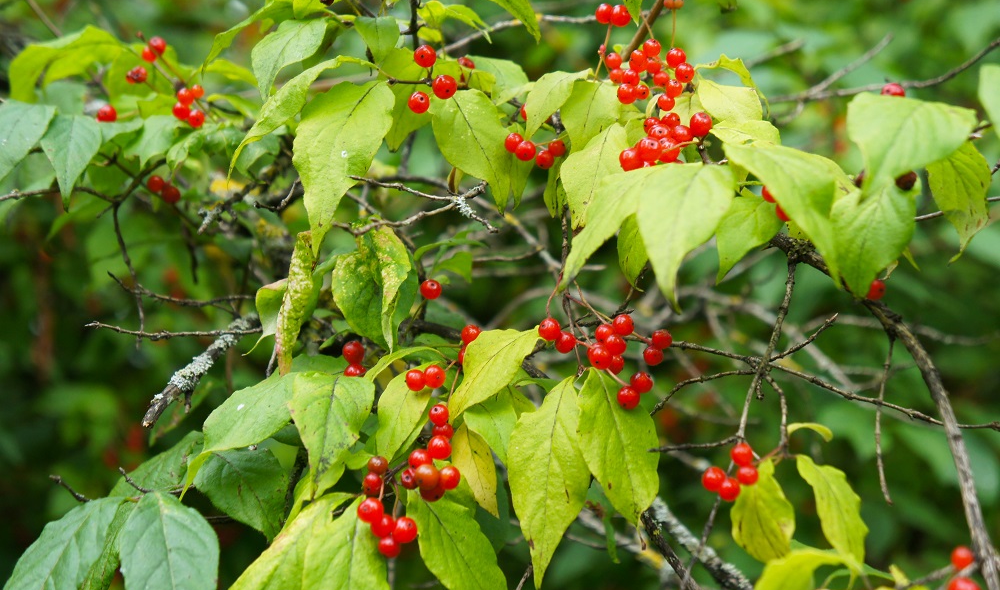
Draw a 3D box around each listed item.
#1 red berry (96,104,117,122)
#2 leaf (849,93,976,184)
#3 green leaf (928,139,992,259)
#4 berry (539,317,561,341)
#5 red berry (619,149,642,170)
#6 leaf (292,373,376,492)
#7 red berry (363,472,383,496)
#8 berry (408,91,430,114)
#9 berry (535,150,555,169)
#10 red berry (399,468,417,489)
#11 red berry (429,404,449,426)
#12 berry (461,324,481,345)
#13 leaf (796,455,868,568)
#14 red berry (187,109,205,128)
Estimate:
[{"bbox_3d":[-0.155,-0.072,0.900,0.008,0.008,0.008,0,10,0],"label":"red berry"},{"bbox_3d":[0.129,-0.048,0.720,0.037,0.014,0.053,21,50,20],"label":"leaf"},{"bbox_3d":[0.173,-0.037,0.858,0.025,0.049,0.011,-4,-18,0],"label":"green leaf"},{"bbox_3d":[0.017,0.012,0.780,0.008,0.008,0.008,0,8,0],"label":"berry"},{"bbox_3d":[0.046,-0.048,0.800,0.009,0.009,0.009,0,7,0],"label":"red berry"},{"bbox_3d":[-0.061,0.051,0.830,0.031,0.016,0.058,12,52,0],"label":"leaf"},{"bbox_3d":[-0.045,0.067,0.805,0.007,0.008,0.007,0,10,0],"label":"red berry"},{"bbox_3d":[-0.028,-0.068,0.800,0.008,0.008,0.008,0,10,0],"label":"berry"},{"bbox_3d":[0.017,-0.051,0.860,0.008,0.008,0.008,0,8,0],"label":"berry"},{"bbox_3d":[-0.033,0.067,0.835,0.008,0.008,0.008,0,8,0],"label":"red berry"},{"bbox_3d":[-0.022,0.042,0.800,0.007,0.008,0.007,0,10,0],"label":"red berry"},{"bbox_3d":[-0.011,0.015,0.850,0.008,0.008,0.008,0,8,0],"label":"berry"},{"bbox_3d":[0.122,0.080,0.840,0.018,0.050,0.013,-27,-20,0],"label":"leaf"},{"bbox_3d":[-0.124,-0.072,0.930,0.008,0.008,0.008,0,7,0],"label":"red berry"}]

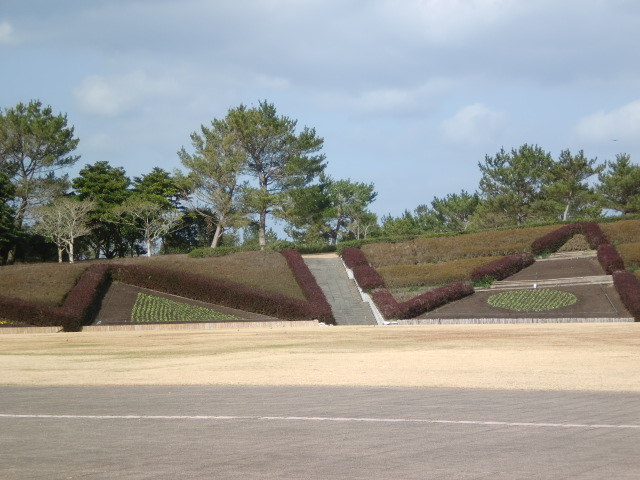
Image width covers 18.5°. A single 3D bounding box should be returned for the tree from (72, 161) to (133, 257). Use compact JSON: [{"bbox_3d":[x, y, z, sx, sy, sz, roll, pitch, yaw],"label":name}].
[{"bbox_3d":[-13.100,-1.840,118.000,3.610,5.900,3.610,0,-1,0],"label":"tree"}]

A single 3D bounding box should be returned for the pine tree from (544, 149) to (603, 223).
[{"bbox_3d":[16.560,-3.590,128.000,3.790,4.770,3.600,0,-1,0],"label":"pine tree"}]

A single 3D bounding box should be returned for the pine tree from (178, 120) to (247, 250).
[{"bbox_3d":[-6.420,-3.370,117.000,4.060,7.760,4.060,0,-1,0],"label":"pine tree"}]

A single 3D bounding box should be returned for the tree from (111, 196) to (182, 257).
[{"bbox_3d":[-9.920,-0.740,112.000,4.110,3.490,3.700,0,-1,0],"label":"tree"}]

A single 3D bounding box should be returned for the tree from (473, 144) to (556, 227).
[{"bbox_3d":[12.600,-3.530,127.000,5.180,5.310,4.670,0,-1,0],"label":"tree"}]

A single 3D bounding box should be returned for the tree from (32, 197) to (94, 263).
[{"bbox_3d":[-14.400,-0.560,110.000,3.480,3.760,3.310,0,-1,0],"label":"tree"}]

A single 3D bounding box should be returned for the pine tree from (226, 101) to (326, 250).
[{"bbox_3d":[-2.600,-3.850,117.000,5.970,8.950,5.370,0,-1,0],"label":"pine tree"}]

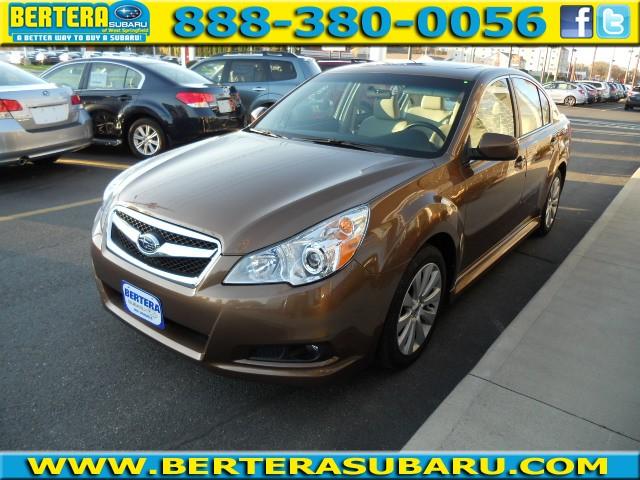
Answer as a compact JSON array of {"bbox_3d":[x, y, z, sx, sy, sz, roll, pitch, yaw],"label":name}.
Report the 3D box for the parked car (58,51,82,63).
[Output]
[{"bbox_3d":[-29.429,-21.593,59.000,1.800,1.480,4.550,-15,26,-40],"label":"parked car"}]

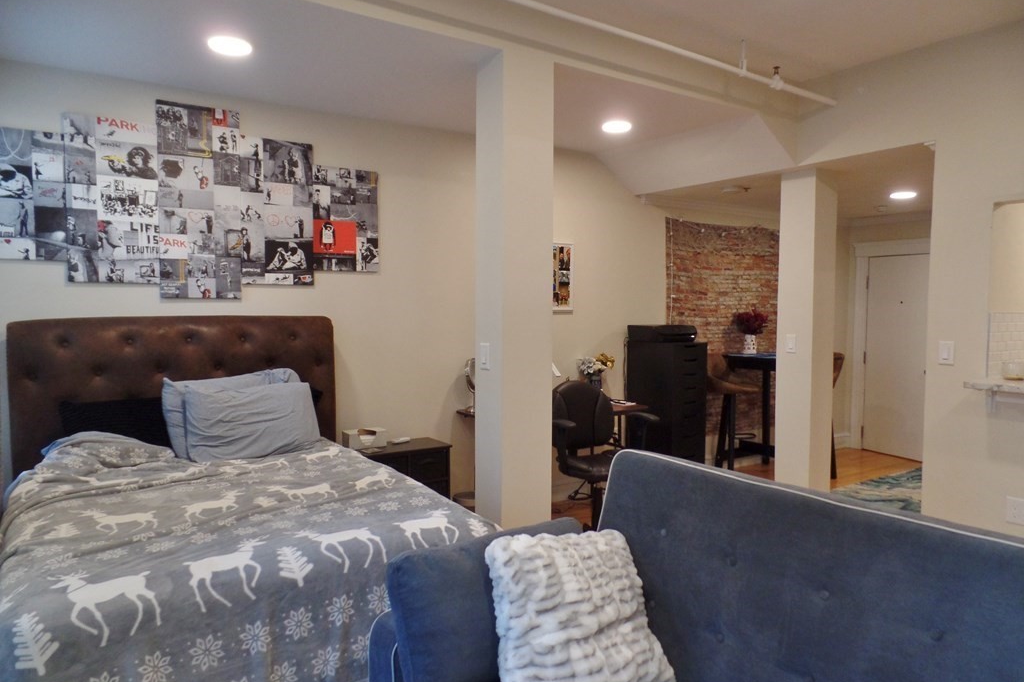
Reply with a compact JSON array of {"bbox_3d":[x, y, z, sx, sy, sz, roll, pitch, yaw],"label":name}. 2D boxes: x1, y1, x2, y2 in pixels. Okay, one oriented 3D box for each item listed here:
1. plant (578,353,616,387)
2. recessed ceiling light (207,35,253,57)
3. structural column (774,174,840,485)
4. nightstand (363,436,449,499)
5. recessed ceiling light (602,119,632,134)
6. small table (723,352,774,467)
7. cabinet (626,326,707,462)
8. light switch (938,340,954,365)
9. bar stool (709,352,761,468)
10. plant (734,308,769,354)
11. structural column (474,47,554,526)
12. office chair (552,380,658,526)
[{"bbox_3d":[0.612,0.272,4.940,0.260,0.360,0.230,-2,4,-35],"label":"plant"},{"bbox_3d":[-1.205,-1.254,2.910,0.180,0.030,0.180,-2,4,-35],"label":"recessed ceiling light"},{"bbox_3d":[1.926,0.076,4.466,0.250,2.310,0.240,-2,4,-35],"label":"structural column"},{"bbox_3d":[-0.685,0.940,4.071,0.590,0.610,0.340,-2,4,-35],"label":"nightstand"},{"bbox_3d":[0.650,-1.324,4.211,0.180,0.030,0.180,-2,4,-34],"label":"recessed ceiling light"},{"bbox_3d":[2.282,0.642,5.904,0.650,1.030,0.640,-2,4,-35],"label":"small table"},{"bbox_3d":[1.183,0.577,5.264,0.360,1.178,0.480,-2,4,-34],"label":"cabinet"},{"bbox_3d":[2.199,0.063,3.445,0.015,0.118,0.072,-2,4,-34],"label":"light switch"},{"bbox_3d":[1.749,0.624,5.453,0.480,1.070,0.450,0,3,-8],"label":"bar stool"},{"bbox_3d":[2.094,-0.090,5.950,0.290,0.405,0.300,-2,4,-35],"label":"plant"},{"bbox_3d":[0.006,0.004,3.157,0.278,2.530,0.240,-2,4,-34],"label":"structural column"},{"bbox_3d":[0.565,0.739,4.490,0.650,0.930,0.640,-1,3,-30],"label":"office chair"}]

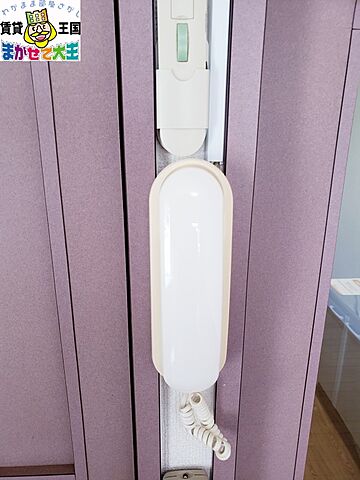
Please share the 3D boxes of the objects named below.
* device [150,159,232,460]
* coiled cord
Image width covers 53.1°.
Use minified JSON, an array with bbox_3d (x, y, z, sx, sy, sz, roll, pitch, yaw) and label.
[{"bbox_3d":[0.010,0.090,0.348,0.077,0.329,0.057,0,17,-2],"label":"device"},{"bbox_3d":[0.026,0.194,0.386,0.056,0.109,0.040,0,17,-2],"label":"coiled cord"}]

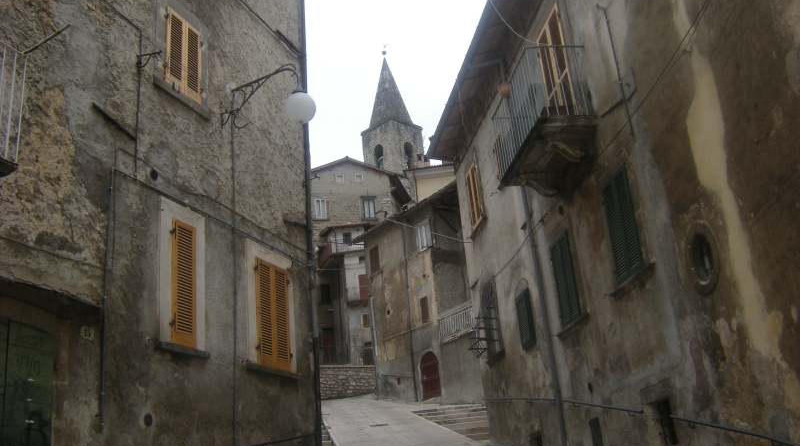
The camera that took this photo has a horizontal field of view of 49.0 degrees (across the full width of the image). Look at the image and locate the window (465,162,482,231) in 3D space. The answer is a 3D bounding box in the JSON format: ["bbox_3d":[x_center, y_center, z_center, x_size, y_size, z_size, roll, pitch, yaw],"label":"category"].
[{"bbox_3d":[1.556,-0.541,18.639,0.056,1.237,0.767,-1,-21,-10],"label":"window"}]

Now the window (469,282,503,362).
[{"bbox_3d":[1.655,1.942,17.408,0.465,1.534,1.069,-1,-21,-10],"label":"window"}]

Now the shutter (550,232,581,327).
[{"bbox_3d":[2.485,0.863,13.316,0.056,1.311,0.790,-1,-21,-10],"label":"shutter"}]

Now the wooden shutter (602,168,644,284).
[{"bbox_3d":[2.825,0.043,11.218,0.093,1.348,0.791,-1,-21,-10],"label":"wooden shutter"}]

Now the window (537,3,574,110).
[{"bbox_3d":[2.391,-2.147,13.417,0.056,2.241,1.000,-1,-21,-10],"label":"window"}]

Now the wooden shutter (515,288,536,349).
[{"bbox_3d":[2.137,1.682,15.300,0.107,0.953,0.674,-1,-21,-10],"label":"wooden shutter"}]

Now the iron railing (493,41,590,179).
[{"bbox_3d":[2.066,-1.583,12.941,0.865,1.093,1.930,-1,-21,-10],"label":"iron railing"}]

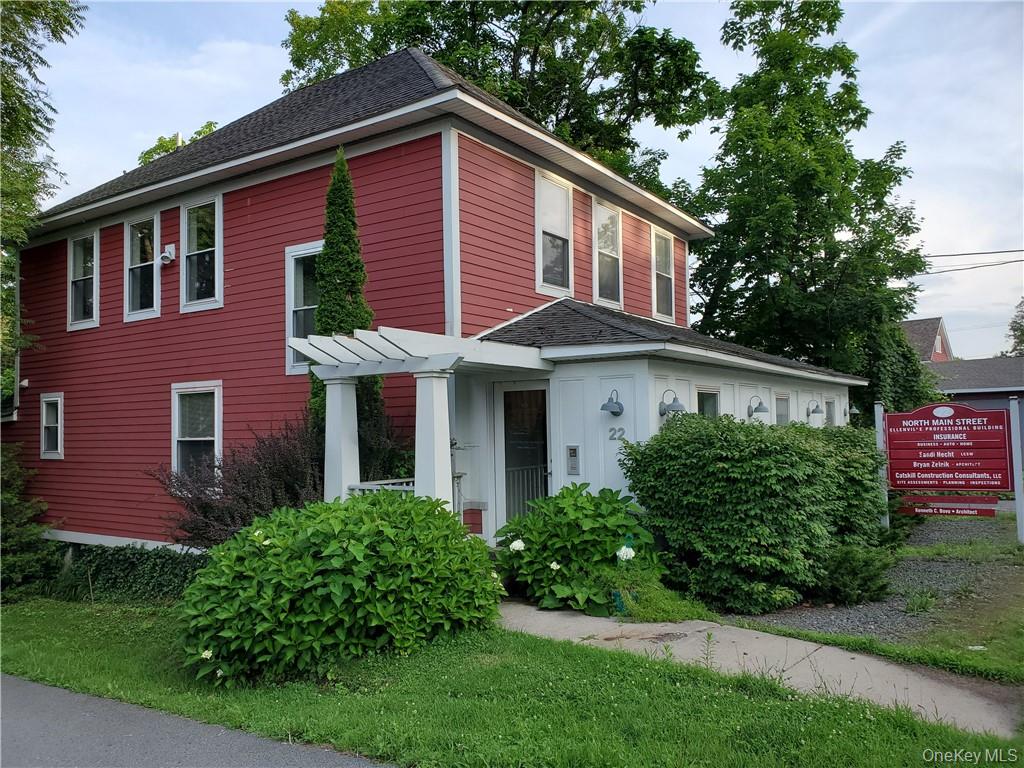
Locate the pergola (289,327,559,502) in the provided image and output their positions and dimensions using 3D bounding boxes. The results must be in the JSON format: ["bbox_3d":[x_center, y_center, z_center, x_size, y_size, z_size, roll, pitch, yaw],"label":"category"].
[{"bbox_3d":[-0.752,0.781,7.849,1.900,2.420,2.850,-3,-3,33],"label":"pergola"}]

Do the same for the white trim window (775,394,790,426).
[{"bbox_3d":[4.553,0.670,12.808,0.120,1.000,1.020,-3,-3,33],"label":"white trim window"}]

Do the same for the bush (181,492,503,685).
[{"bbox_3d":[-1.165,1.372,5.628,1.450,1.100,2.150,-3,-3,33],"label":"bush"}]

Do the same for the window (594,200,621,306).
[{"bbox_3d":[1.623,-2.138,12.770,0.120,1.753,1.099,-3,-3,33],"label":"window"}]

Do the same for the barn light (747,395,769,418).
[{"bbox_3d":[3.600,0.341,11.165,0.275,0.310,0.220,-3,-3,33],"label":"barn light"}]

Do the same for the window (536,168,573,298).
[{"bbox_3d":[0.662,-2.154,11.299,0.120,1.726,1.123,-3,-3,33],"label":"window"}]

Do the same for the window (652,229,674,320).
[{"bbox_3d":[2.944,-2.086,14.789,0.120,1.744,1.109,-3,-3,33],"label":"window"}]

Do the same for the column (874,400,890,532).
[{"bbox_3d":[4.650,1.080,9.600,0.110,1.740,0.110,-6,-3,25],"label":"column"}]

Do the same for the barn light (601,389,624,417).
[{"bbox_3d":[1.077,0.213,8.230,0.220,0.310,0.290,-3,-3,33],"label":"barn light"}]

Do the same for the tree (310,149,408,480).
[{"bbox_3d":[-1.965,-0.308,9.045,0.920,5.000,0.920,-3,-3,33],"label":"tree"}]

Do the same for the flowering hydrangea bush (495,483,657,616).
[{"bbox_3d":[0.564,1.401,6.755,1.250,1.020,1.350,-1,-3,0],"label":"flowering hydrangea bush"}]

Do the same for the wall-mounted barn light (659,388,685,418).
[{"bbox_3d":[1.761,0.218,8.356,0.275,0.310,0.220,-3,-3,33],"label":"wall-mounted barn light"}]

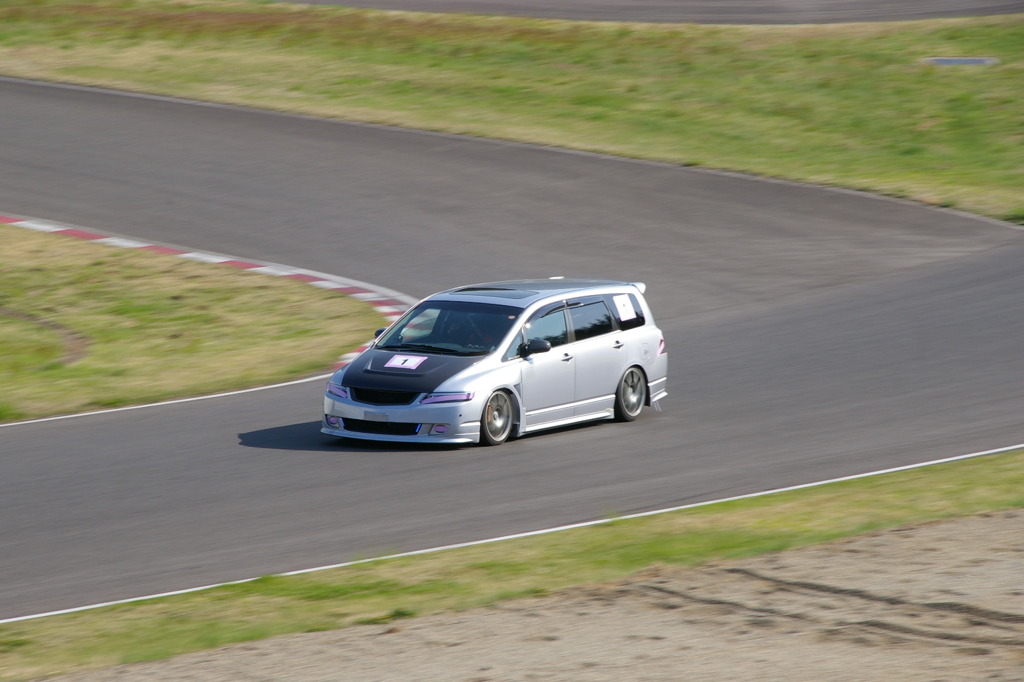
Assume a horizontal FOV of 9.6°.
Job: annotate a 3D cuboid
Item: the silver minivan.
[{"bbox_3d":[-0.159,0.183,64.328,1.820,1.500,4.780,4,7,30],"label":"silver minivan"}]

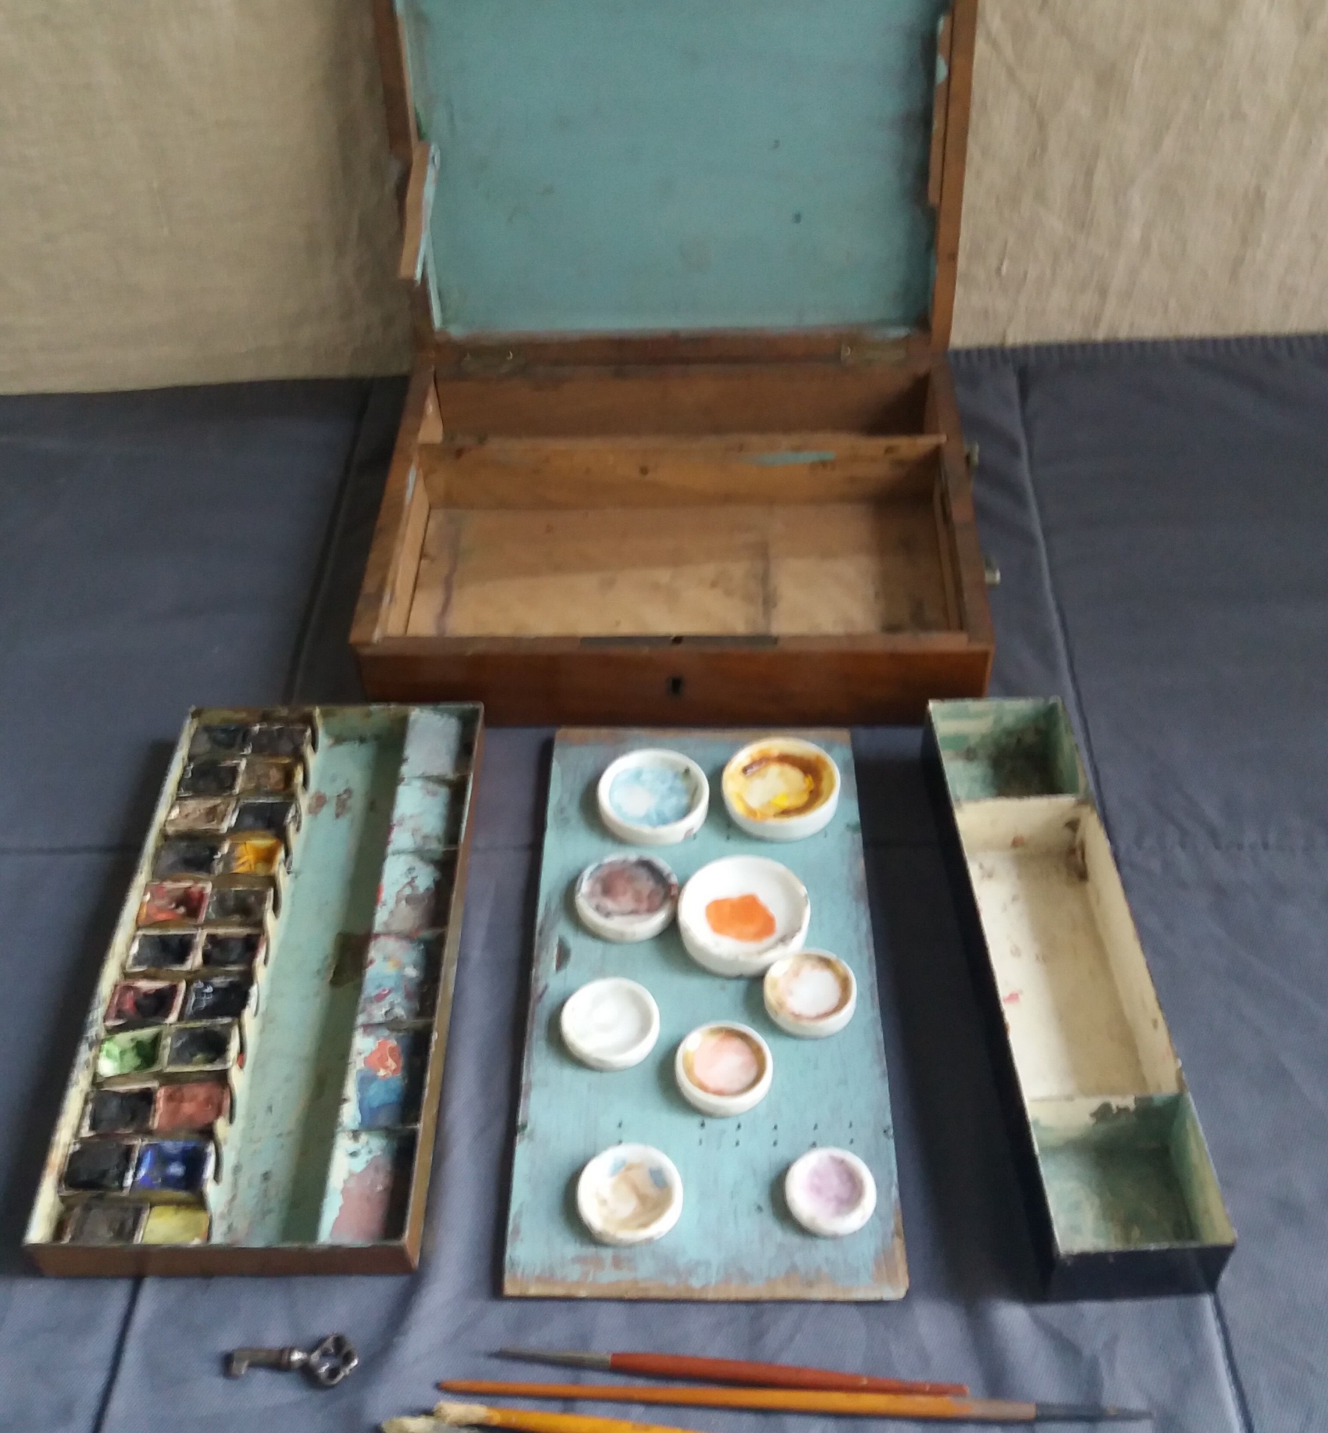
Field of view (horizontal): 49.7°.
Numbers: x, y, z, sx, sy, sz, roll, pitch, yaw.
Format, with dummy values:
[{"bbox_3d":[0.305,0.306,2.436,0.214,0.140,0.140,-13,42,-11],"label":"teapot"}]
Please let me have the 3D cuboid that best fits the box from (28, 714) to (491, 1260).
[{"bbox_3d":[-0.129,0.081,0.496,0.112,0.019,0.216,-1,47,2],"label":"box"}]

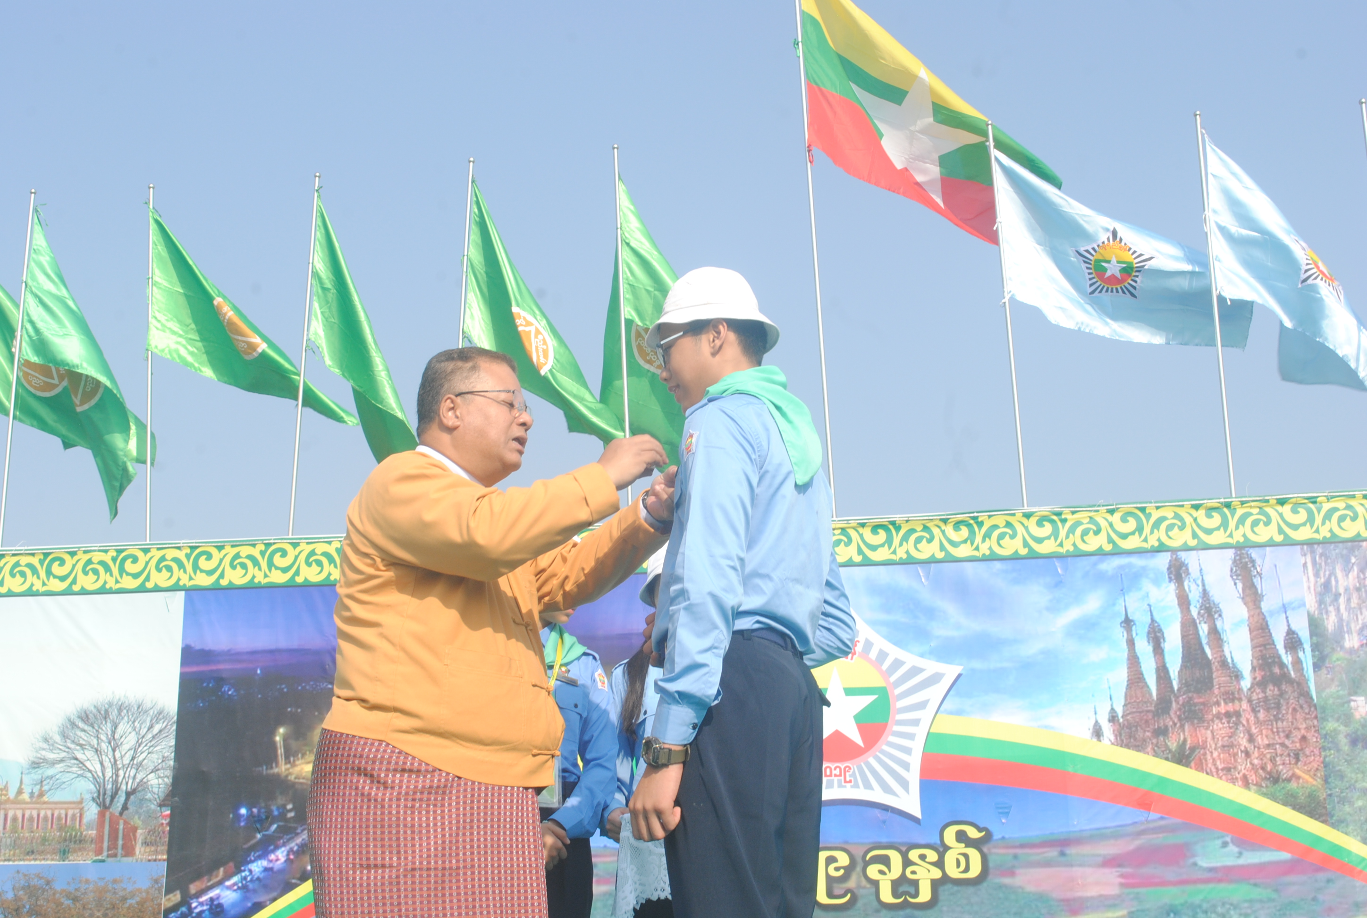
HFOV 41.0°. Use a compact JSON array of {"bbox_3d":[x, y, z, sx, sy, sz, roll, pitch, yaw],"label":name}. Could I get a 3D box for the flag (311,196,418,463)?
[{"bbox_3d":[-1.851,-0.729,10.695,0.620,1.620,0.380,2,-15,-11],"label":"flag"}]

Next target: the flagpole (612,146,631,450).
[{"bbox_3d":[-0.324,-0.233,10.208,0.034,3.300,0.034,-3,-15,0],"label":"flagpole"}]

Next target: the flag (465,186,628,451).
[{"bbox_3d":[-0.809,-0.847,10.605,0.900,1.550,0.350,2,-15,-11],"label":"flag"}]

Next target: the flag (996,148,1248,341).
[{"bbox_3d":[2.493,-1.195,10.374,1.420,1.020,0.350,2,-15,-11],"label":"flag"}]

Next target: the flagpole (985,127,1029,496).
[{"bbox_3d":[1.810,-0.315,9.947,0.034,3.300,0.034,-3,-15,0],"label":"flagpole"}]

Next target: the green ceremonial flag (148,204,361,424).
[{"bbox_3d":[-2.565,-0.840,10.884,1.150,1.200,0.350,2,-15,-11],"label":"green ceremonial flag"}]

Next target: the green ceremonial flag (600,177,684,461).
[{"bbox_3d":[-0.193,-0.775,10.470,0.550,1.700,0.450,2,-15,-11],"label":"green ceremonial flag"}]

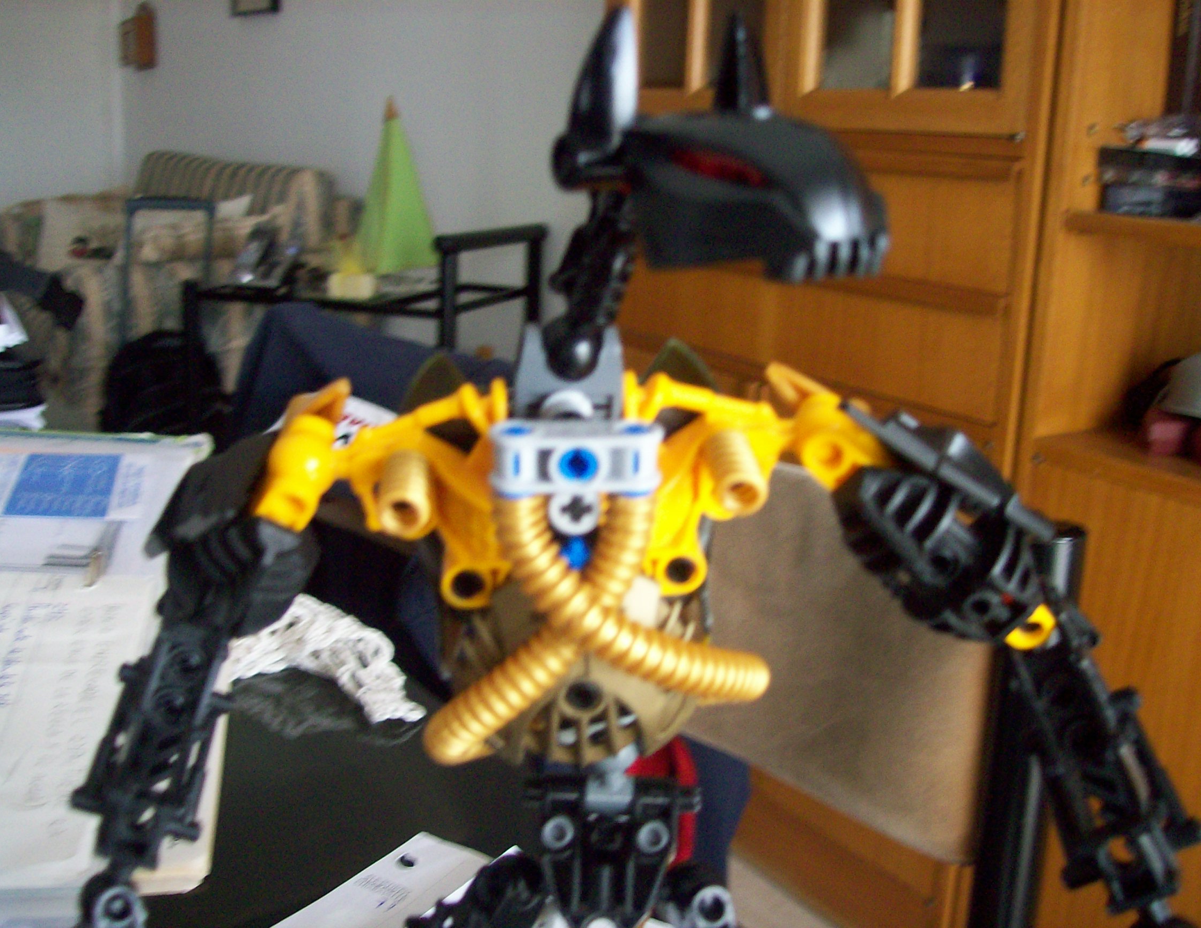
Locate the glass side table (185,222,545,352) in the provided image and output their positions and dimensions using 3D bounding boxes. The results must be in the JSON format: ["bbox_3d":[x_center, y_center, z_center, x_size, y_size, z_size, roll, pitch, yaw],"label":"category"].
[{"bbox_3d":[-0.487,-0.125,2.699,0.623,0.770,0.476,8,15,21],"label":"glass side table"}]

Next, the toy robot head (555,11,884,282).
[{"bbox_3d":[0.023,-0.049,0.199,0.046,0.037,0.041,12,17,34],"label":"toy robot head"}]

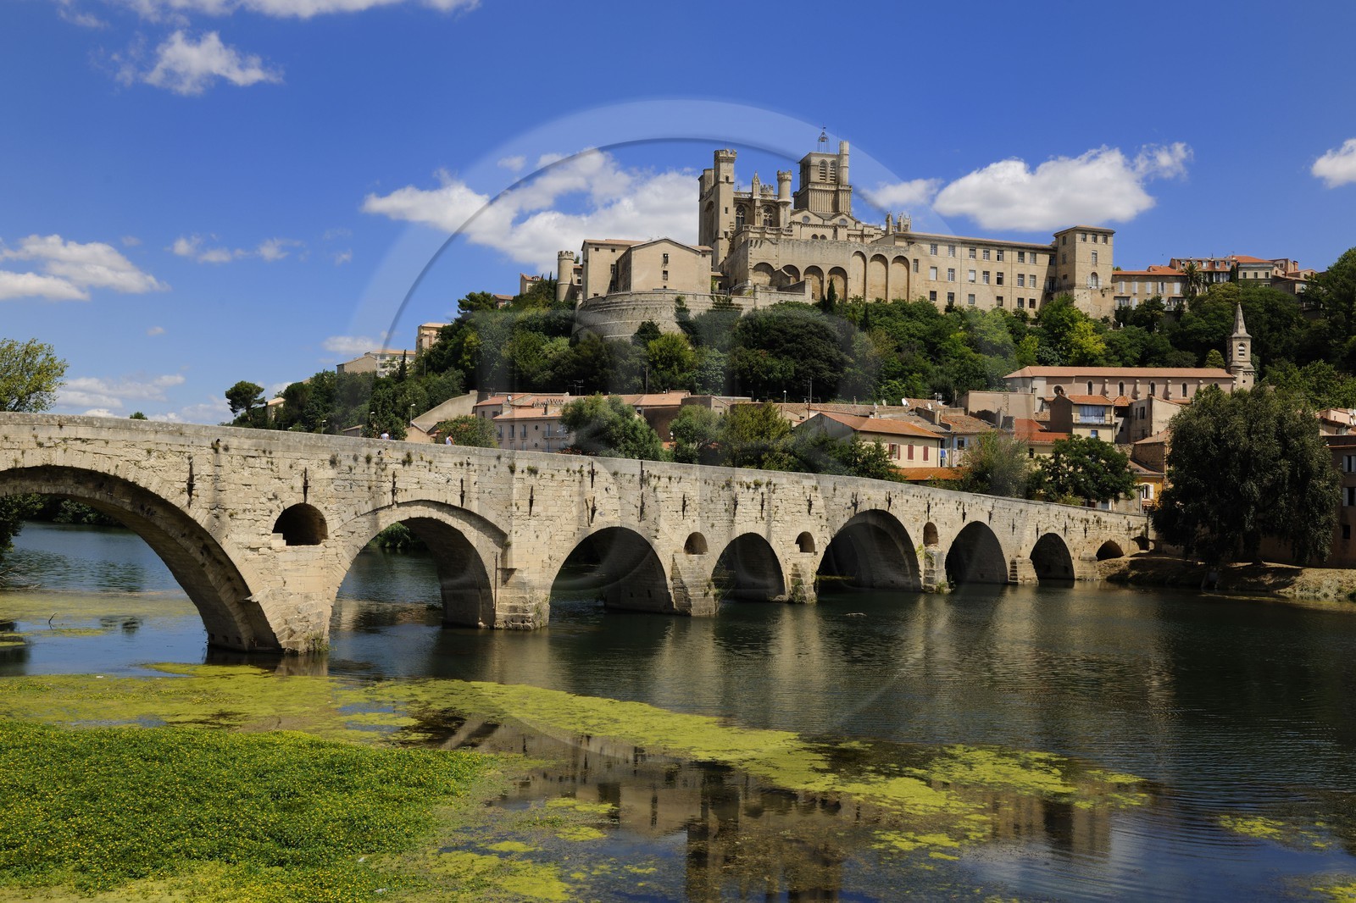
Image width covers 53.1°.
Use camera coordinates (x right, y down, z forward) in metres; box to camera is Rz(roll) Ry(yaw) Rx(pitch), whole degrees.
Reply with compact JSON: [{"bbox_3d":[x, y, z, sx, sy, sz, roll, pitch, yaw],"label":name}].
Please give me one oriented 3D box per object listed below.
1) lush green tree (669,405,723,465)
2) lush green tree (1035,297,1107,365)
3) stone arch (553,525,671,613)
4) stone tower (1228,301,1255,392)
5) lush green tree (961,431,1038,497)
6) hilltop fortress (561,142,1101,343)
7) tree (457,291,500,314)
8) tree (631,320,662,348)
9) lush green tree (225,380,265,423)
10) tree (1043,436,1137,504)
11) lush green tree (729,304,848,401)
[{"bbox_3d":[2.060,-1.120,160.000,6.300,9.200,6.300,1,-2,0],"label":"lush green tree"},{"bbox_3d":[90.533,-27.669,312.000,15.456,16.418,14.683,0,-3,16],"label":"lush green tree"},{"bbox_3d":[-5.970,7.460,86.800,5.200,6.200,12.600,-1,-3,35],"label":"stone arch"},{"bbox_3d":[93.442,-16.566,225.000,3.342,15.981,3.342,1,-3,5],"label":"stone tower"},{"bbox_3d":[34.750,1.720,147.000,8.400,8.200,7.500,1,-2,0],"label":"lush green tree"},{"bbox_3d":[36.560,-51.430,326.000,122.000,52.000,52.000,1,-2,-12],"label":"hilltop fortress"},{"bbox_3d":[-44.930,-33.230,305.000,9.600,6.500,8.500,1,-2,0],"label":"tree"},{"bbox_3d":[-6.730,-24.970,292.000,6.300,6.800,6.000,1,-2,0],"label":"tree"},{"bbox_3d":[-105.336,-11.732,330.000,9.341,11.117,8.874,2,-3,-18],"label":"lush green tree"},{"bbox_3d":[50.519,3.058,167.000,11.243,10.048,10.680,0,-3,17],"label":"tree"},{"bbox_3d":[20.250,-17.820,248.000,20.800,17.800,17.500,1,-2,0],"label":"lush green tree"}]

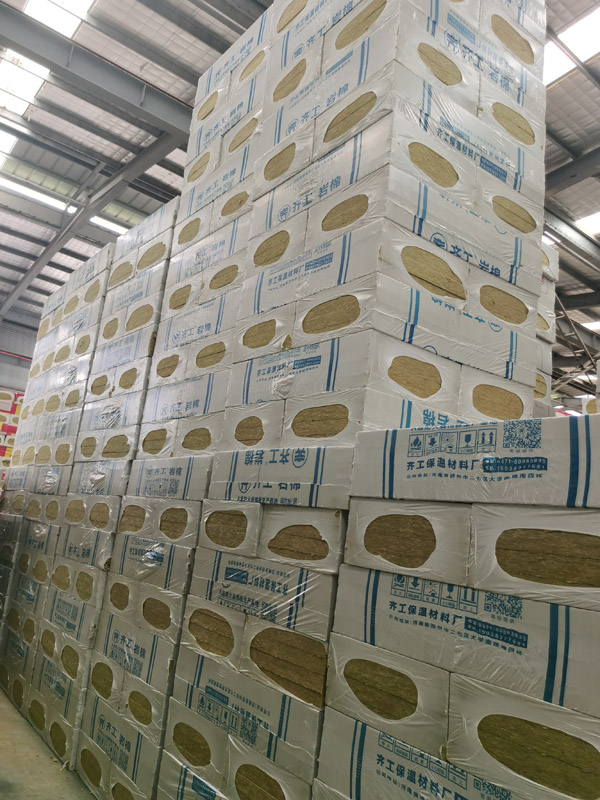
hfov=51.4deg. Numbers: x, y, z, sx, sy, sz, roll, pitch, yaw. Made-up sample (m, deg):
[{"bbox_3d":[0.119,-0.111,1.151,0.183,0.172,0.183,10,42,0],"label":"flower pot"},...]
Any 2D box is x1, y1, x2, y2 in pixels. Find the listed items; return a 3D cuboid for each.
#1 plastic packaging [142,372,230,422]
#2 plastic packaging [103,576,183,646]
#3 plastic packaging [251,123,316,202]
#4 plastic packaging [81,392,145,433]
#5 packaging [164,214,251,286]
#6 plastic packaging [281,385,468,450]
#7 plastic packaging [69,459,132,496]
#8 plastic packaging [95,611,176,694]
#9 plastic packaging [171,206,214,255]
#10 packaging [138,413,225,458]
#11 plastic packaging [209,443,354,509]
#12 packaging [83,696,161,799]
[{"bbox_3d":[-0.540,0.058,4.284,0.600,0.262,1.200,15,-14,-35],"label":"plastic packaging"},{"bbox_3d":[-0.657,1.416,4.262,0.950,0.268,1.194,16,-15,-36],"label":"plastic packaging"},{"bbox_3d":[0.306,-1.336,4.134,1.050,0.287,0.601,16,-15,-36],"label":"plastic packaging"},{"bbox_3d":[-1.241,0.164,4.992,0.600,0.262,1.200,15,-14,-35],"label":"plastic packaging"},{"bbox_3d":[-0.445,-0.983,4.619,0.600,0.262,1.204,16,-15,-36],"label":"packaging"},{"bbox_3d":[0.571,0.218,3.256,1.200,0.262,0.600,15,-14,-35],"label":"plastic packaging"},{"bbox_3d":[-1.351,0.674,5.028,0.600,0.262,1.200,15,-14,-35],"label":"plastic packaging"},{"bbox_3d":[-0.840,1.635,4.120,0.600,0.269,1.199,16,-15,-36],"label":"plastic packaging"},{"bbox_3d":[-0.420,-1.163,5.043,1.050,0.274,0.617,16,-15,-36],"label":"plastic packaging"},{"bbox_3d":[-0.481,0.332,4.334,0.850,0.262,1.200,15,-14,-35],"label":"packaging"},{"bbox_3d":[0.093,0.442,3.240,0.600,0.262,1.200,15,-14,-35],"label":"plastic packaging"},{"bbox_3d":[-0.915,2.179,4.088,0.600,0.262,1.200,15,-14,-35],"label":"packaging"}]

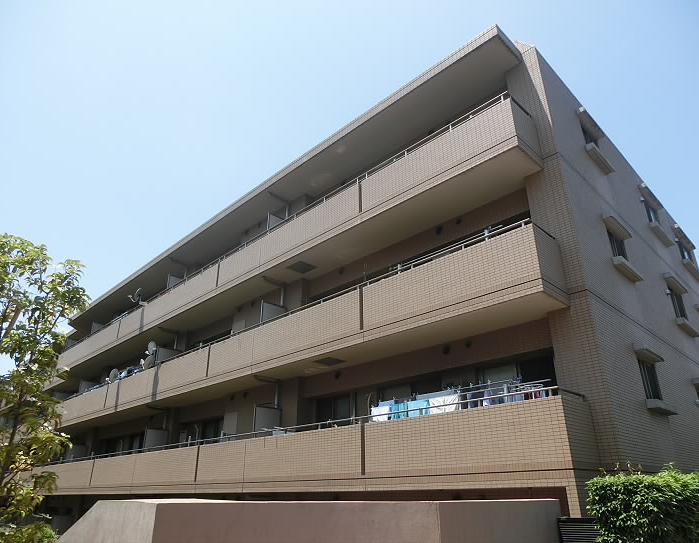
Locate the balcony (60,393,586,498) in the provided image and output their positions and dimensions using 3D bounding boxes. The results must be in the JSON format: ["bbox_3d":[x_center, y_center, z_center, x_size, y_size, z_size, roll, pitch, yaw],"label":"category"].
[{"bbox_3d":[-5.307,6.188,15.488,1.130,1.290,24.930,23,-33,-40],"label":"balcony"}]

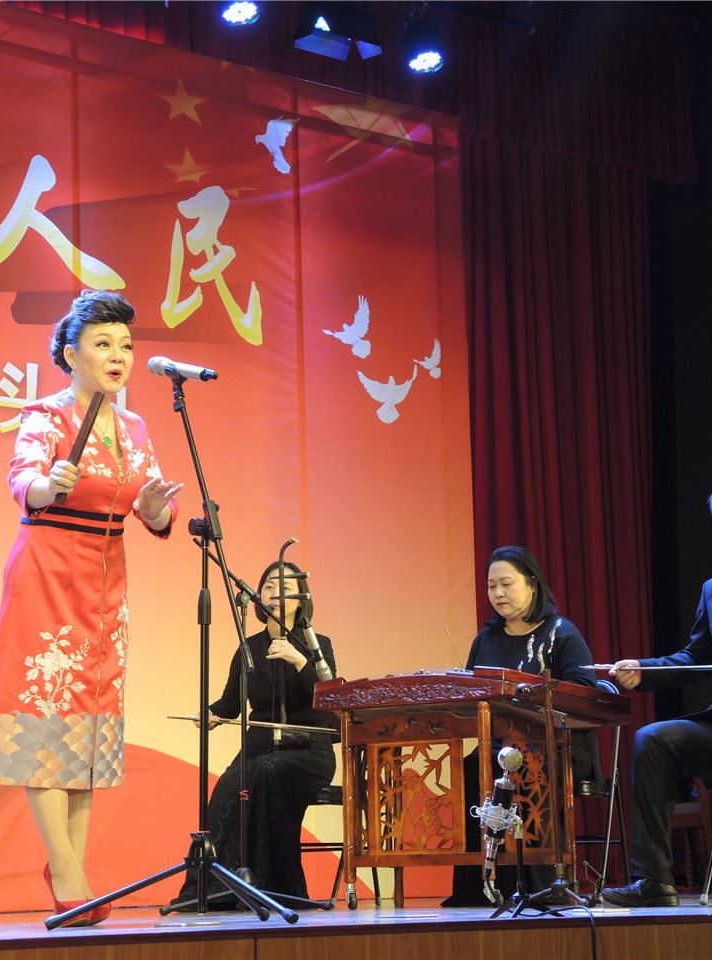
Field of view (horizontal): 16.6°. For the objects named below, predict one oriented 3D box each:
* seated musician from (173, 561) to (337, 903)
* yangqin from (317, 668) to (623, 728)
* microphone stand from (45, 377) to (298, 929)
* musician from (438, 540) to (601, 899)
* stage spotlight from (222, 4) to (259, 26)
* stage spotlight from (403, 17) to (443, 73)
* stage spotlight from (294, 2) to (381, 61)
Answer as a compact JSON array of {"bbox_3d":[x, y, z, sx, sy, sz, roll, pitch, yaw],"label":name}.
[{"bbox_3d":[-0.378,0.907,8.715,0.540,1.230,0.660,-5,-10,21],"label":"seated musician"},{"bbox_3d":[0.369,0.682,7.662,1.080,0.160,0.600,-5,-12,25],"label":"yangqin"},{"bbox_3d":[-0.490,0.449,6.557,0.620,1.490,0.620,-6,-10,28],"label":"microphone stand"},{"bbox_3d":[0.549,0.869,8.697,0.540,1.250,0.670,-8,-11,34],"label":"musician"},{"bbox_3d":[-0.525,-2.113,10.658,0.220,0.250,0.220,3,-35,-25],"label":"stage spotlight"},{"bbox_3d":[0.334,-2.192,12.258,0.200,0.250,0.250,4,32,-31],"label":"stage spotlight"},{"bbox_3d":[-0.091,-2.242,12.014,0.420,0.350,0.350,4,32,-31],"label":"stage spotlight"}]

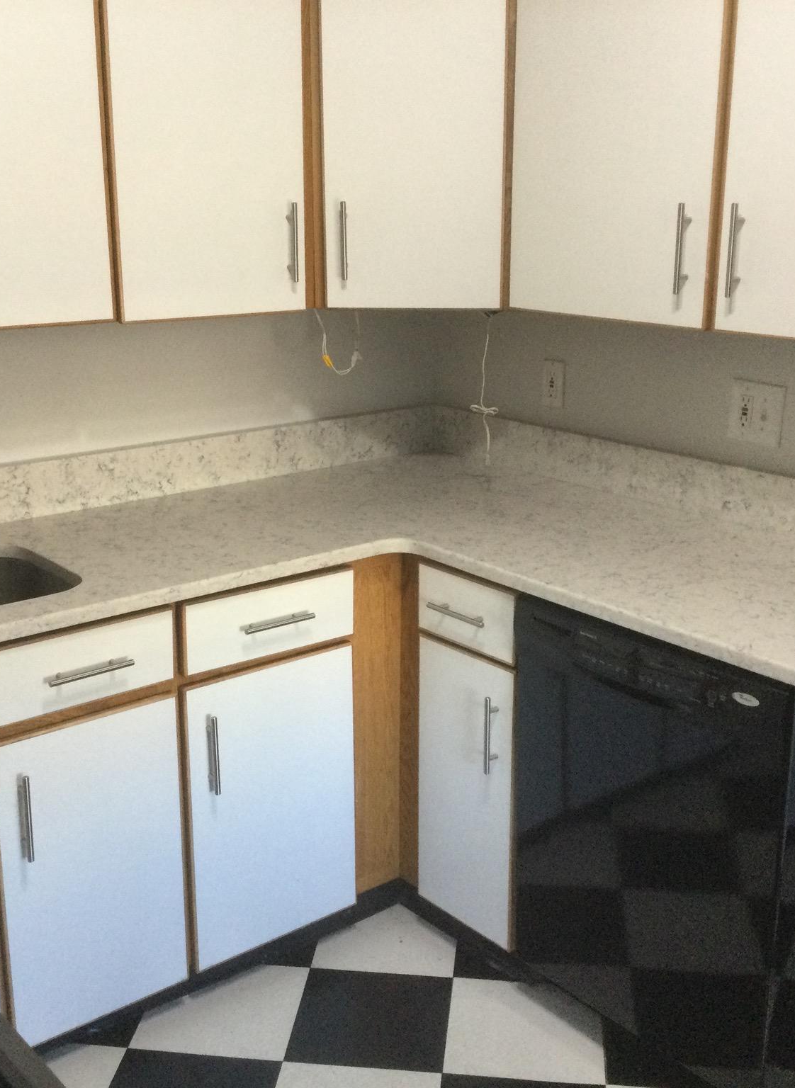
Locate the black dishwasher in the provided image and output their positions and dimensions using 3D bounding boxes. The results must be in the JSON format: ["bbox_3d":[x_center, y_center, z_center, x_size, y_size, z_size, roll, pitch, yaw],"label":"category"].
[{"bbox_3d":[0.632,0.522,2.521,0.610,0.865,0.600,-13,20,-39],"label":"black dishwasher"}]

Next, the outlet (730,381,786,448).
[{"bbox_3d":[0.741,-0.270,2.694,0.011,0.126,0.124,-13,20,-39],"label":"outlet"}]

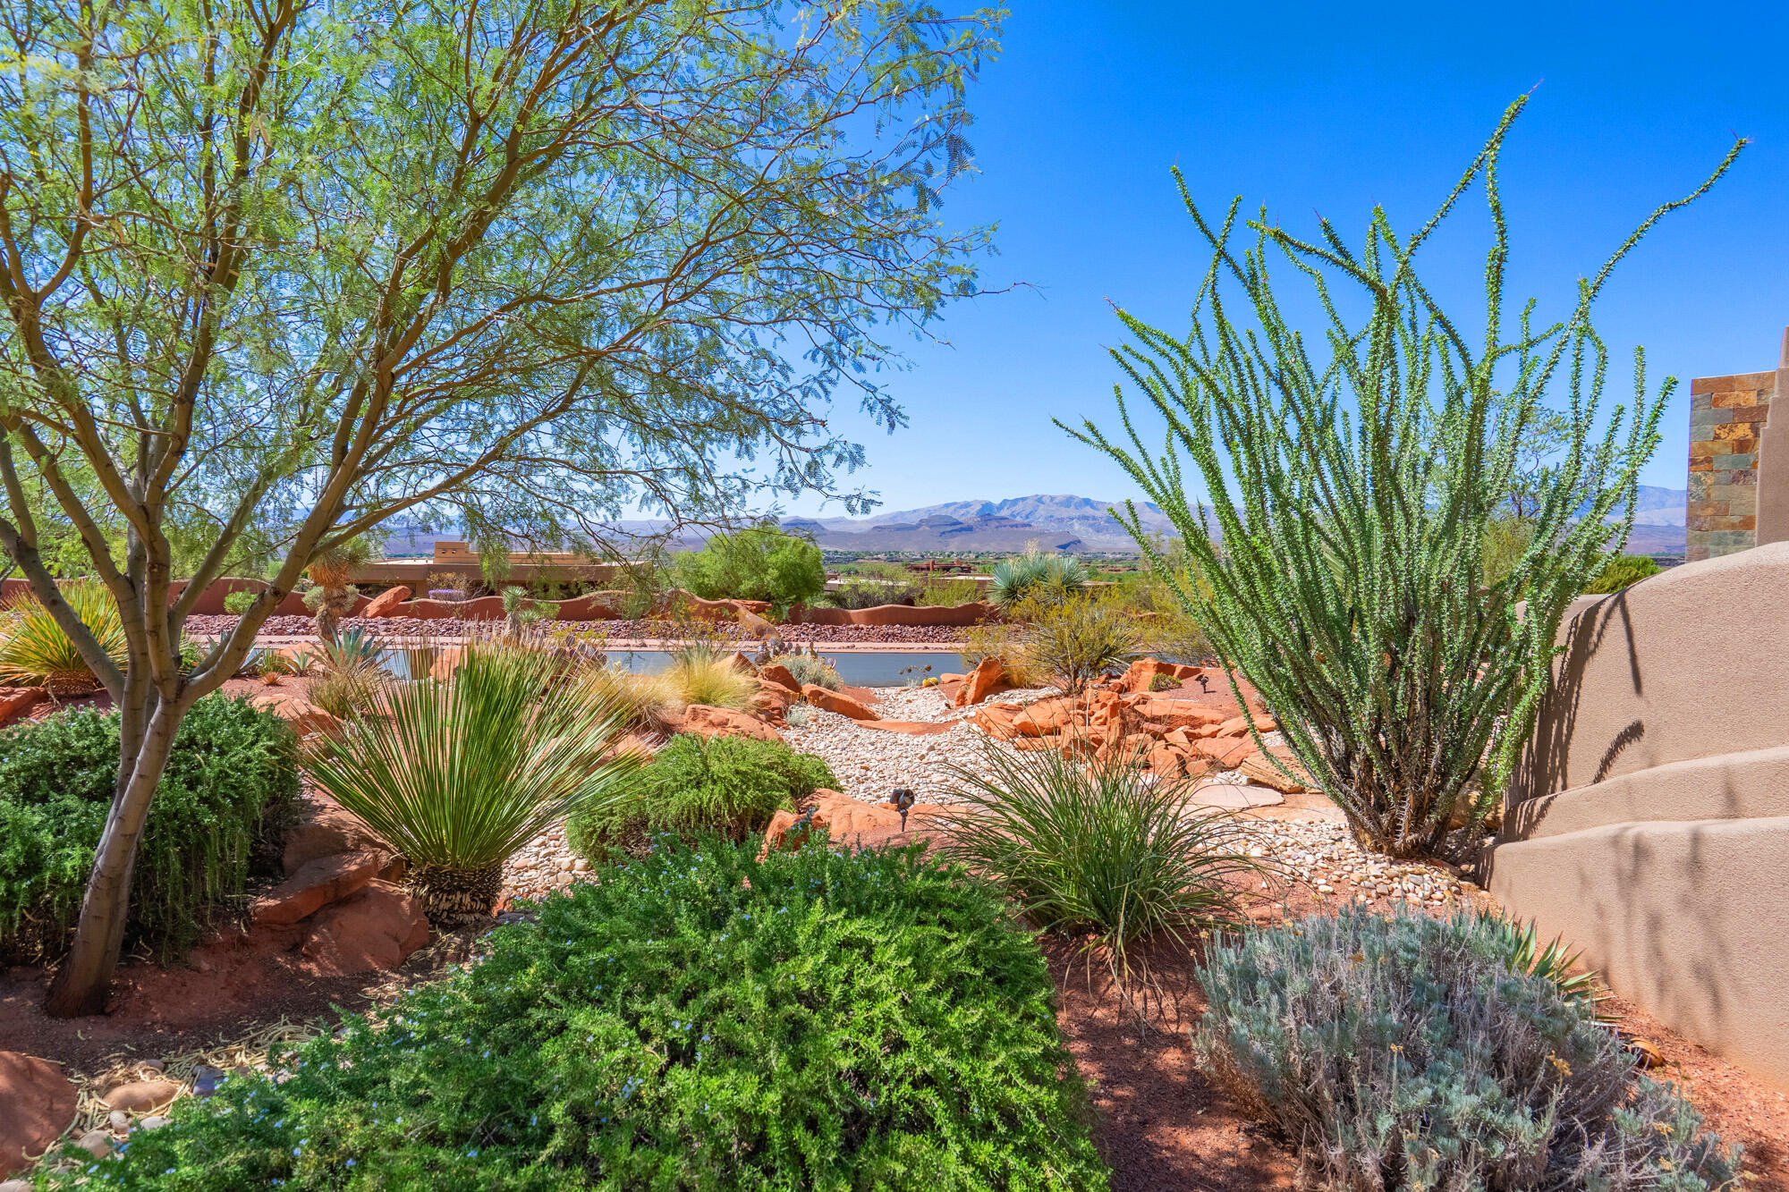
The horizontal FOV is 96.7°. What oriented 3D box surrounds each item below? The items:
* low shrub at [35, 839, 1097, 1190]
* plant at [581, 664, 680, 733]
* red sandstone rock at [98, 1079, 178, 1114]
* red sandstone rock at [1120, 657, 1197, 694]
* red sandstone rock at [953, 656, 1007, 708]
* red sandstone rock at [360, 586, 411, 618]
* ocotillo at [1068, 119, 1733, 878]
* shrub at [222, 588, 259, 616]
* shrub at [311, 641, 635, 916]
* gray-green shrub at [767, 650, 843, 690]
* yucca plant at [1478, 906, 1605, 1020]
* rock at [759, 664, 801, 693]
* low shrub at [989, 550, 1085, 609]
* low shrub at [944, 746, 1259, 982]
[{"bbox_3d":[-0.746,1.068,2.300,2.350,0.620,1.850,0,3,0],"label":"low shrub"},{"bbox_3d":[-2.432,0.950,7.300,0.900,0.600,0.800,0,3,0],"label":"plant"},{"bbox_3d":[-2.015,1.338,2.120,0.200,0.090,0.140,0,3,0],"label":"red sandstone rock"},{"bbox_3d":[3.116,0.926,9.400,0.900,0.380,0.650,0,3,0],"label":"red sandstone rock"},{"bbox_3d":[0.944,0.960,8.800,0.555,0.540,0.420,0,3,0],"label":"red sandstone rock"},{"bbox_3d":[-16.319,0.202,25.500,1.609,1.001,0.900,0,3,0],"label":"red sandstone rock"},{"bbox_3d":[2.513,-0.650,4.350,3.000,3.950,2.800,0,3,0],"label":"ocotillo"},{"bbox_3d":[-20.981,0.179,25.500,1.020,0.870,1.000,0,3,0],"label":"shrub"},{"bbox_3d":[-1.790,0.759,3.400,1.320,1.130,1.320,0,3,0],"label":"shrub"},{"bbox_3d":[-1.123,0.940,9.900,0.900,0.500,0.800,0,3,0],"label":"gray-green shrub"},{"bbox_3d":[2.193,1.267,2.750,0.460,0.340,0.450,0,3,0],"label":"yucca plant"},{"bbox_3d":[-1.275,0.916,8.900,0.455,0.350,0.400,0,3,0],"label":"rock"},{"bbox_3d":[3.570,-0.317,20.000,2.400,1.600,2.100,0,3,0],"label":"low shrub"},{"bbox_3d":[0.820,1.029,3.250,1.220,0.780,1.200,0,3,0],"label":"low shrub"}]

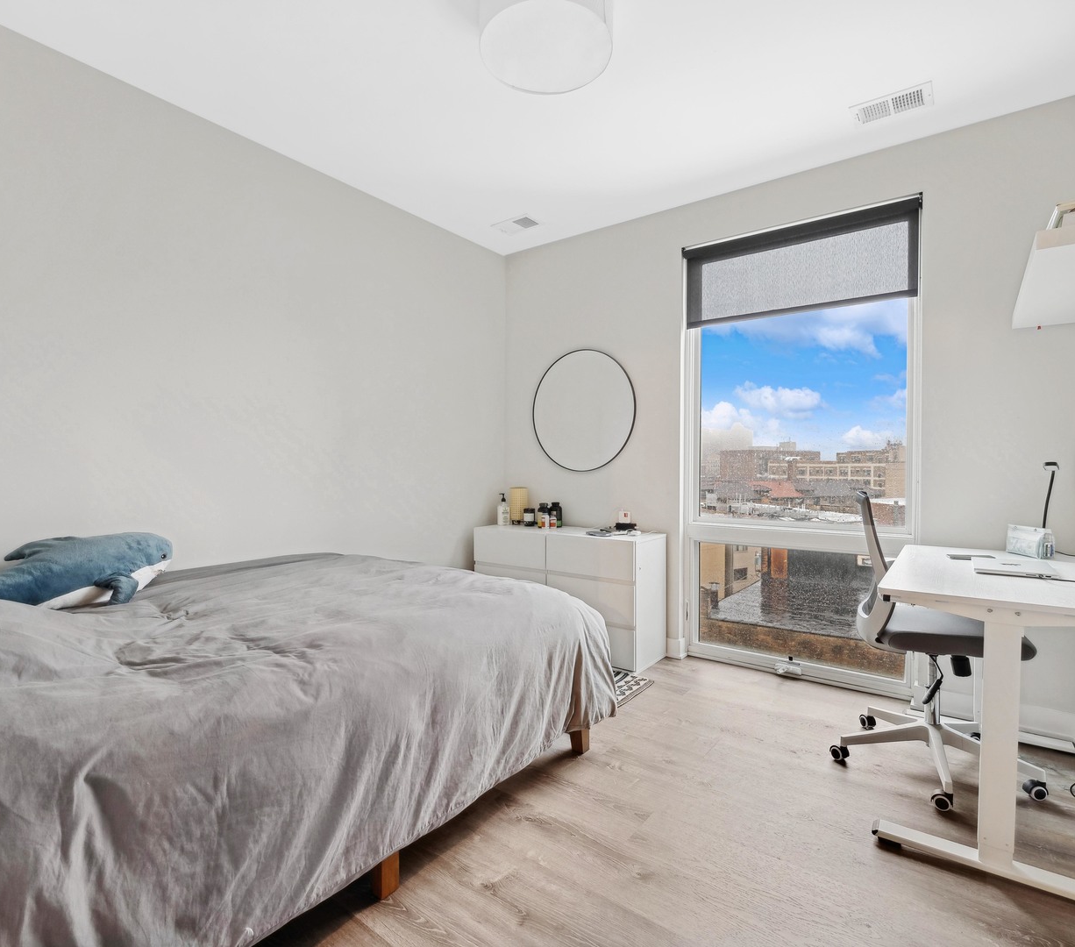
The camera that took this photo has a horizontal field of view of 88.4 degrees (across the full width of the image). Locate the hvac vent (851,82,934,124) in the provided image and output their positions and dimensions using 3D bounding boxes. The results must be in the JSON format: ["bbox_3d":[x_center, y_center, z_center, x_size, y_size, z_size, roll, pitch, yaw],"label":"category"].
[{"bbox_3d":[1.521,-1.573,2.368,0.287,0.020,0.168,1,1,35],"label":"hvac vent"}]

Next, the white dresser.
[{"bbox_3d":[0.164,0.748,3.631,1.250,0.735,0.380,1,1,35],"label":"white dresser"}]

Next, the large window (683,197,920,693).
[{"bbox_3d":[1.361,-0.113,2.996,1.165,2.430,0.110,1,1,35],"label":"large window"}]

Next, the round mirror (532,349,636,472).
[{"bbox_3d":[0.290,-0.420,3.700,0.810,0.820,0.025,1,1,35],"label":"round mirror"}]

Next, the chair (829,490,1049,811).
[{"bbox_3d":[1.555,0.608,2.141,0.660,1.060,0.680,1,1,38],"label":"chair"}]

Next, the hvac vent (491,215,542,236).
[{"bbox_3d":[-0.135,-1.593,3.568,0.280,0.020,0.175,1,1,35],"label":"hvac vent"}]

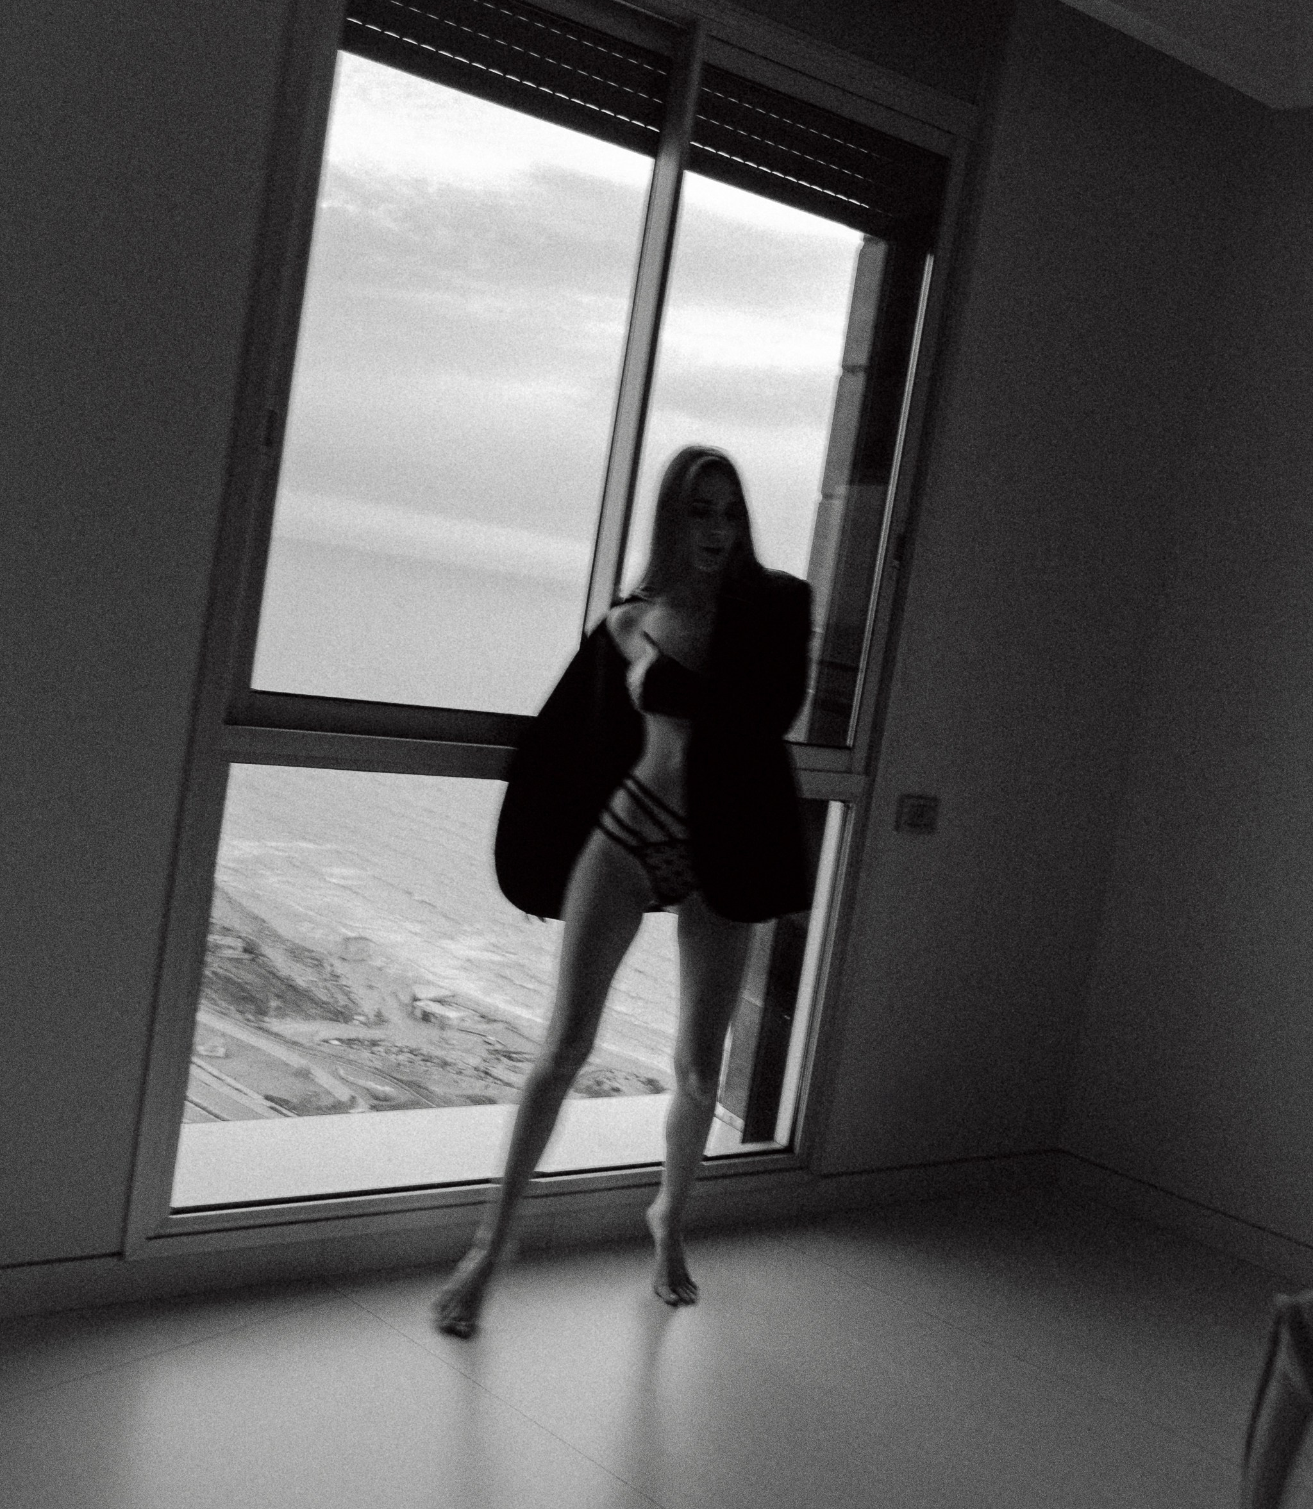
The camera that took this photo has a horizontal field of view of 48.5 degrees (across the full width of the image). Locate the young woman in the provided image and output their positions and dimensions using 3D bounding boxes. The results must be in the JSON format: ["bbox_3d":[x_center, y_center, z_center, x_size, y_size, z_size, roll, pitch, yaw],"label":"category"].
[{"bbox_3d":[-0.012,0.268,2.830,0.610,1.690,0.450,8,6,-10],"label":"young woman"}]

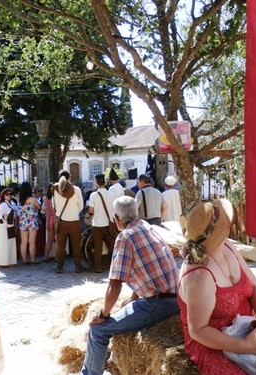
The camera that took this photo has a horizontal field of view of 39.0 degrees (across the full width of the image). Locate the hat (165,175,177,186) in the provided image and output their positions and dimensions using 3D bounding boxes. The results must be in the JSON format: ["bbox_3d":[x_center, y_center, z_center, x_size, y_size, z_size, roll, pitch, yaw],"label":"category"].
[{"bbox_3d":[0.753,-0.124,6.400,0.200,0.180,0.220,0,0,0],"label":"hat"}]

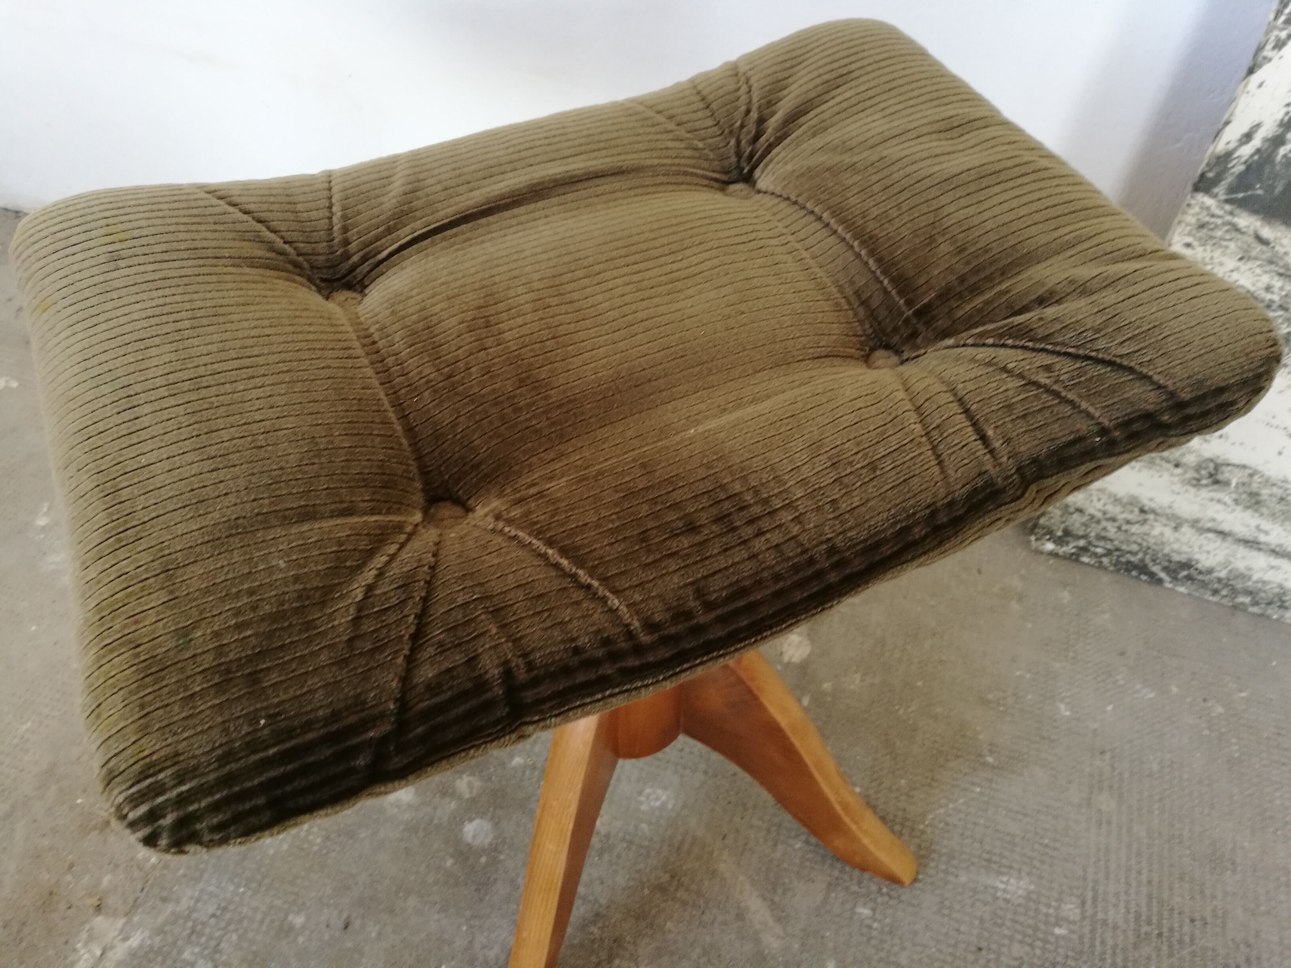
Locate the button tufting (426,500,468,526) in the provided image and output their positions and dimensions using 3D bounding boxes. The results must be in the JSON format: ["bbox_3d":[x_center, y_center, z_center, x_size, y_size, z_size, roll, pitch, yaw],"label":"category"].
[{"bbox_3d":[-0.084,0.013,0.428,0.018,0.007,0.018,1,49,-1],"label":"button tufting"}]

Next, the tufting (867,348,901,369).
[{"bbox_3d":[0.117,-0.061,0.495,0.018,0.007,0.018,1,49,-1],"label":"tufting"}]

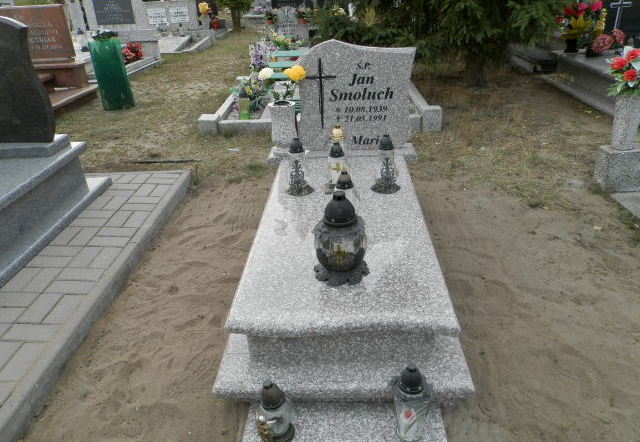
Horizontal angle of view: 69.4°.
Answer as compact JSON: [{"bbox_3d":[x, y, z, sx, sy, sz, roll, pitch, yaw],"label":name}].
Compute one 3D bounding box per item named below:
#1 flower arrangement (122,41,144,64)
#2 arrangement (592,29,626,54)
[{"bbox_3d":[-2.804,-2.526,6.950,0.300,0.290,0.280,1,28,2],"label":"flower arrangement"},{"bbox_3d":[3.789,-2.343,6.050,0.370,0.280,0.300,1,28,2],"label":"arrangement"}]

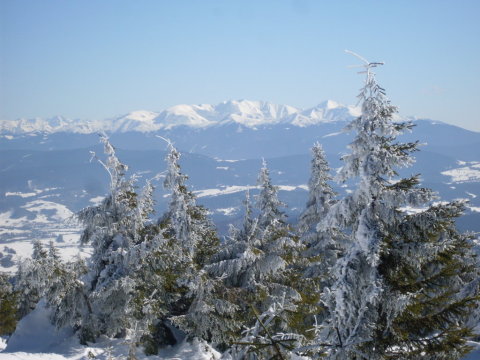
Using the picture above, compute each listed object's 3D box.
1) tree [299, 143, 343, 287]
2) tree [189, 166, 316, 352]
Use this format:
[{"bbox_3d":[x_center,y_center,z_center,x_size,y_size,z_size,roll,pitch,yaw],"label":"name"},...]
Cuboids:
[{"bbox_3d":[1.057,0.746,20.500,1.100,2.464,1.100,0,2,0],"label":"tree"},{"bbox_3d":[0.108,0.860,18.000,1.400,2.118,1.400,0,2,0],"label":"tree"}]

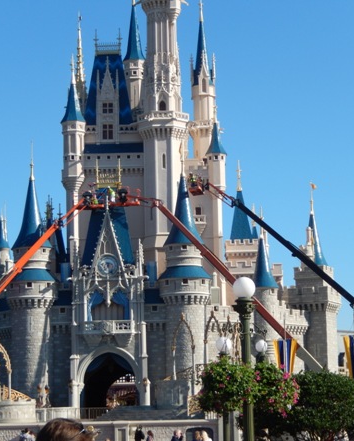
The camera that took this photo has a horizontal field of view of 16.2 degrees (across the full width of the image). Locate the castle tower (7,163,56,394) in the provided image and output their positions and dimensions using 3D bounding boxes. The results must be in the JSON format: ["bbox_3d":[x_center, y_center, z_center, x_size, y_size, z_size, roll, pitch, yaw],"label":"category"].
[{"bbox_3d":[-12.907,5.029,110.000,4.347,20.967,4.347,-1,-9,-1],"label":"castle tower"}]

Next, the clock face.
[{"bbox_3d":[-5.911,3.882,107.000,1.855,1.855,0.350,-1,-9,-1],"label":"clock face"}]

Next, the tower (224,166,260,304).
[{"bbox_3d":[6.550,1.088,124.000,3.300,13.865,3.300,-3,-10,14],"label":"tower"}]

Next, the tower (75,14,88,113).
[{"bbox_3d":[-9.319,-15.304,121.000,1.269,9.999,1.269,-1,-9,-1],"label":"tower"}]

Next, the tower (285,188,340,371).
[{"bbox_3d":[13.100,5.883,119.000,3.551,18.426,3.551,-6,-11,30],"label":"tower"}]

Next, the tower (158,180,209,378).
[{"bbox_3d":[0.665,5.367,110.000,4.435,19.085,4.435,-1,-9,-1],"label":"tower"}]

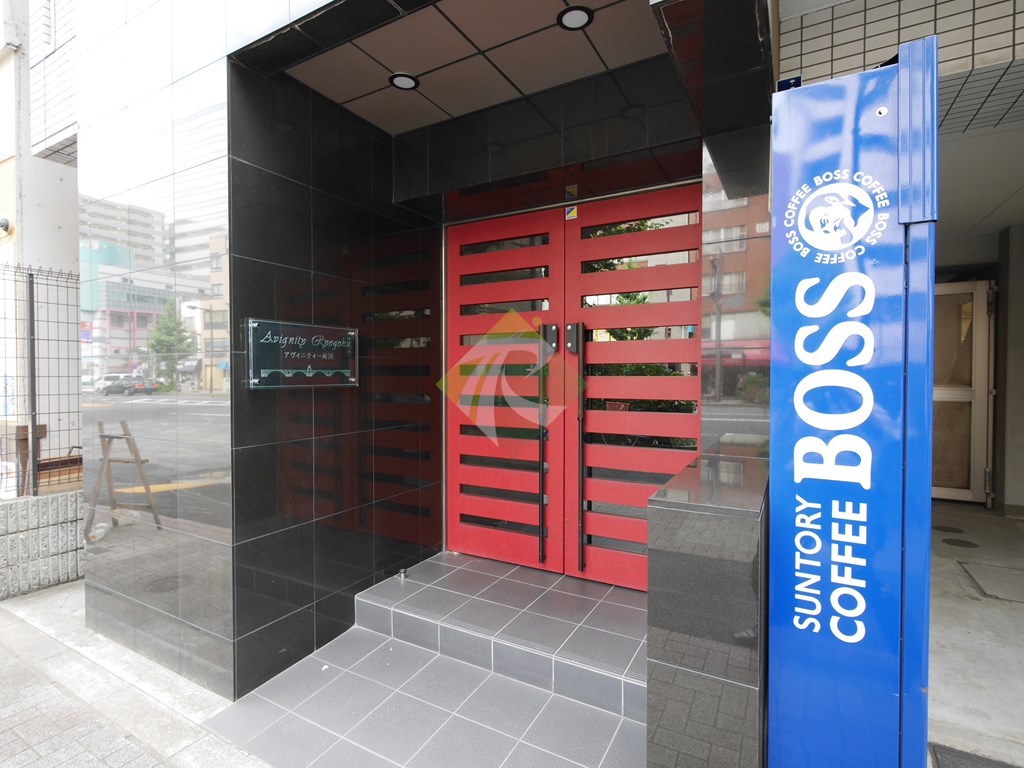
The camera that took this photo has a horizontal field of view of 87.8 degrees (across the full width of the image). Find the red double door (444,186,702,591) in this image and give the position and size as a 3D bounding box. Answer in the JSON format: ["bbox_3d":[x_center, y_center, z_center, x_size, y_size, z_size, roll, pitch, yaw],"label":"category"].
[{"bbox_3d":[0.315,0.057,3.107,1.707,2.171,0.101,1,2,29],"label":"red double door"}]

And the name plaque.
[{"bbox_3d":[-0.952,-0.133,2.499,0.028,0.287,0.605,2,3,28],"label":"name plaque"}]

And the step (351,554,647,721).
[{"bbox_3d":[0.105,1.233,2.804,1.690,0.169,0.820,2,3,28],"label":"step"}]

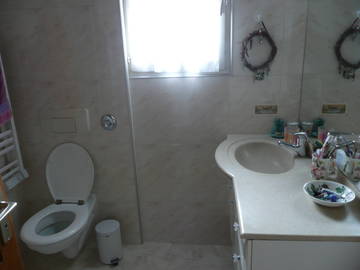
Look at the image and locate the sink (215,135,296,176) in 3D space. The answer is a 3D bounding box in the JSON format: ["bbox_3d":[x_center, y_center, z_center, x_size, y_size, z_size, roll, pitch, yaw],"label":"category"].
[{"bbox_3d":[0.405,0.173,1.632,0.410,0.160,0.660,-1,15,5],"label":"sink"}]

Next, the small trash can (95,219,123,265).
[{"bbox_3d":[-0.503,0.779,2.112,0.168,0.256,0.187,-11,17,-28],"label":"small trash can"}]

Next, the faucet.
[{"bbox_3d":[0.598,0.050,1.532,0.170,0.126,0.050,-1,15,5],"label":"faucet"}]

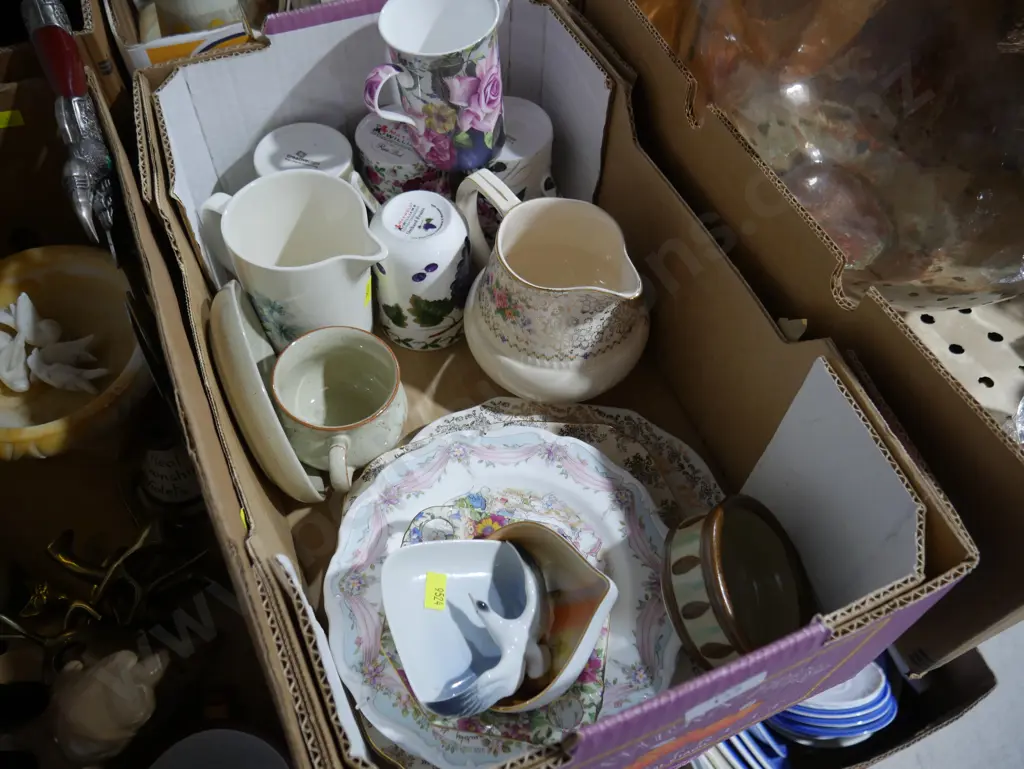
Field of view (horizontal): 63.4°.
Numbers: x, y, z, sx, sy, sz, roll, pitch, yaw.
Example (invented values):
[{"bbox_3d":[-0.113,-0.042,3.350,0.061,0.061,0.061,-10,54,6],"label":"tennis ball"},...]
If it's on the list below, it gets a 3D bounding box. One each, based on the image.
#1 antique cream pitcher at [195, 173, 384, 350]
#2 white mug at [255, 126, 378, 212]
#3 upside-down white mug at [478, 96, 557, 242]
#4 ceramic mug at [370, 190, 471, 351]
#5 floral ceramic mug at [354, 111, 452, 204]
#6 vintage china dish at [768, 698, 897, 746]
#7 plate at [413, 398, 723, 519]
[{"bbox_3d":[-0.157,-0.087,0.627,0.153,0.111,0.099,20,58,10],"label":"antique cream pitcher"},{"bbox_3d":[-0.170,-0.167,0.757,0.113,0.100,0.085,17,57,7],"label":"white mug"},{"bbox_3d":[0.003,-0.166,0.690,0.092,0.105,0.074,36,62,19],"label":"upside-down white mug"},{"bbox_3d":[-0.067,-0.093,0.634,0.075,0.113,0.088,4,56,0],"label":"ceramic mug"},{"bbox_3d":[-0.083,-0.169,0.688,0.072,0.105,0.086,30,60,16],"label":"floral ceramic mug"},{"bbox_3d":[0.252,0.260,0.659,0.110,0.031,0.110,-5,18,2],"label":"vintage china dish"},{"bbox_3d":[0.026,0.137,0.618,0.294,0.028,0.294,2,56,-3],"label":"plate"}]

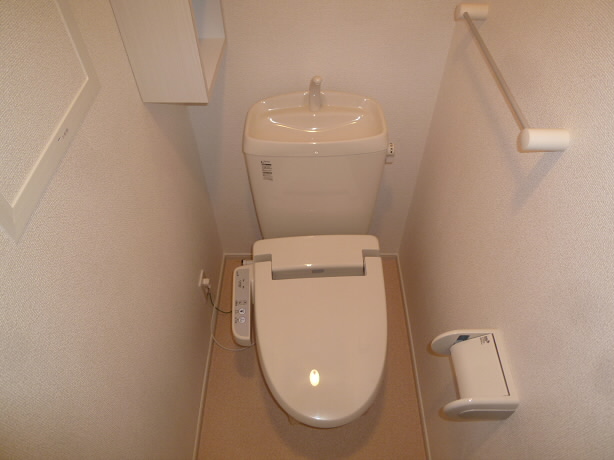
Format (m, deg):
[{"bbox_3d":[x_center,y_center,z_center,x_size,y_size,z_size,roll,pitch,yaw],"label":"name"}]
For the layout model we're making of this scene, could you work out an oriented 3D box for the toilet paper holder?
[{"bbox_3d":[0.338,0.298,0.877,0.127,0.120,0.141,0,50,1],"label":"toilet paper holder"}]

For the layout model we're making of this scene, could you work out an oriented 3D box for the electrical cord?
[{"bbox_3d":[-0.272,0.314,1.531,0.165,0.160,0.215,0,50,1],"label":"electrical cord"}]

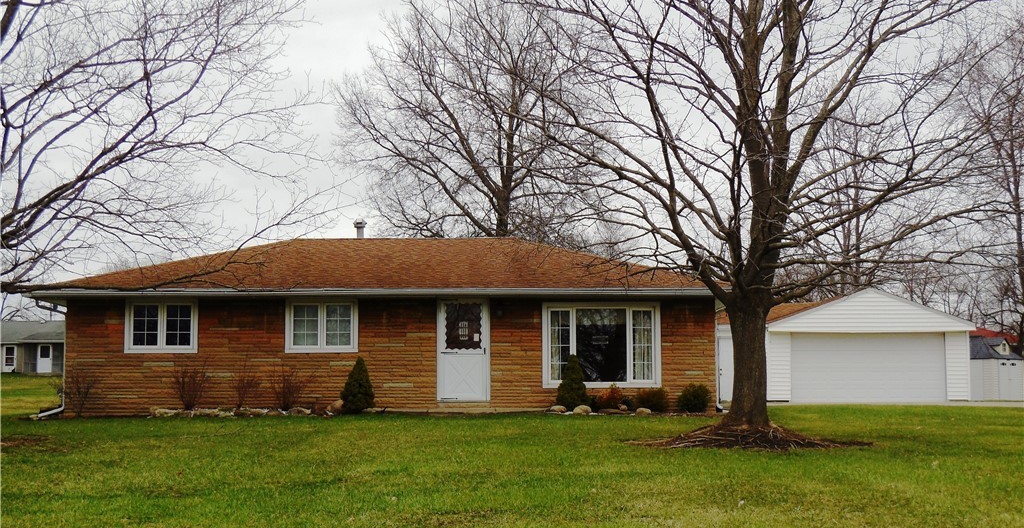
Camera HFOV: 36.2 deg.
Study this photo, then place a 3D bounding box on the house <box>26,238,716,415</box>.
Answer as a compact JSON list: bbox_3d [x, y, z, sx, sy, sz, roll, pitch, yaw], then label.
[{"bbox_3d":[-2.412,1.386,35.123,14.170,3.950,9.200,0,-5,0],"label":"house"}]

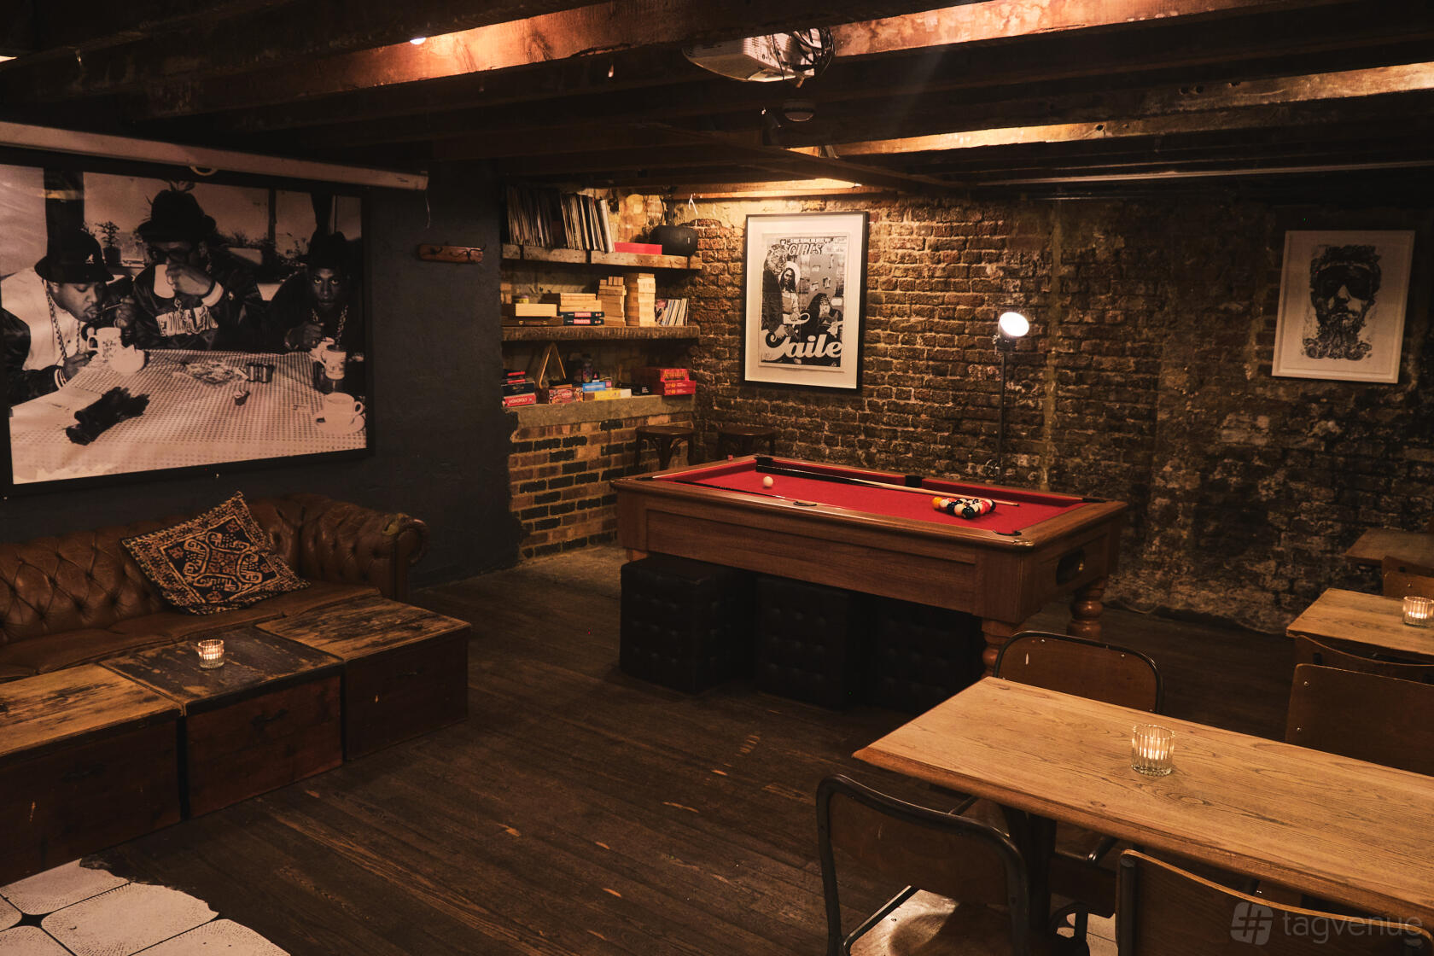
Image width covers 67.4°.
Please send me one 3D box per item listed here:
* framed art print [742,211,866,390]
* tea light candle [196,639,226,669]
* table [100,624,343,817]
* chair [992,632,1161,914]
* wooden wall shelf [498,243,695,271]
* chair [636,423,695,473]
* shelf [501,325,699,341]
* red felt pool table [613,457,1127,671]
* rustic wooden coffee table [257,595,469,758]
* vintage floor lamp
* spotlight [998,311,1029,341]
[{"bbox_3d":[0.545,-1.117,6.805,0.850,1.080,0.036,7,11,34],"label":"framed art print"},{"bbox_3d":[-1.658,0.576,3.524,0.081,0.071,0.081,1,9,0],"label":"tea light candle"},{"bbox_3d":[-1.656,0.792,3.621,0.608,0.348,0.537,9,12,39],"label":"table"},{"bbox_3d":[0.760,0.805,2.457,0.390,0.790,0.450,8,11,35],"label":"chair"},{"bbox_3d":[-0.761,-1.379,6.763,0.280,0.085,1.660,9,12,41],"label":"wooden wall shelf"},{"bbox_3d":[-0.335,0.070,6.885,0.400,0.776,0.400,9,12,40],"label":"chair"},{"bbox_3d":[-0.780,-0.923,6.829,0.300,0.072,1.688,9,12,40],"label":"shelf"},{"bbox_3d":[0.611,0.462,4.577,1.863,0.808,1.094,8,11,36],"label":"red felt pool table"},{"bbox_3d":[-1.325,0.730,4.041,0.604,0.348,0.530,9,12,39],"label":"rustic wooden coffee table"},{"bbox_3d":[1.524,-0.105,5.757,0.300,1.555,0.300,0,9,-7],"label":"vintage floor lamp"},{"bbox_3d":[1.502,-0.752,5.488,0.155,0.155,0.100,0,-32,-9],"label":"spotlight"}]

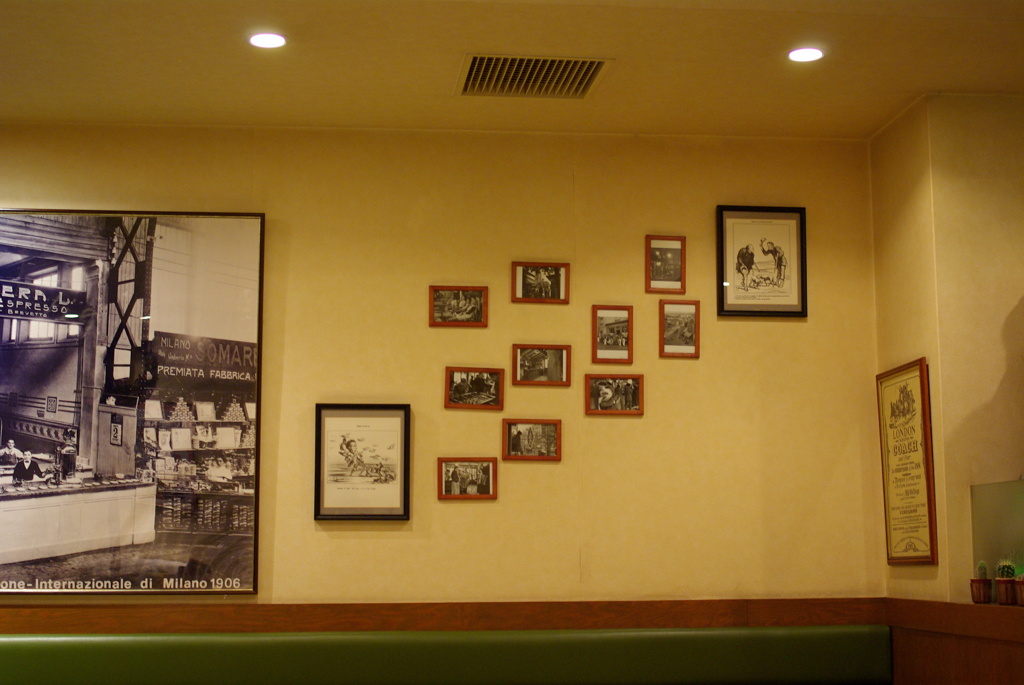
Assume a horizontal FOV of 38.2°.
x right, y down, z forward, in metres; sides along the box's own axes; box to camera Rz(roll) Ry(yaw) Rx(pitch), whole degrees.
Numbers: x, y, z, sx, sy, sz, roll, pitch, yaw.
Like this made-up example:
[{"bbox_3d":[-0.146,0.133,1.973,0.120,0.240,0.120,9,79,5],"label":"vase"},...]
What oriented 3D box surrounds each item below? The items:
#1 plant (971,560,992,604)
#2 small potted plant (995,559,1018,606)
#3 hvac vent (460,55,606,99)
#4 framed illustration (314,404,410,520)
[{"bbox_3d":[1.243,0.635,3.917,0.057,0.111,0.057,1,-8,-6],"label":"plant"},{"bbox_3d":[1.266,0.614,3.787,0.055,0.113,0.055,1,-8,-6],"label":"small potted plant"},{"bbox_3d":[0.052,-0.711,3.994,0.367,0.025,0.344,1,-8,-6],"label":"hvac vent"},{"bbox_3d":[-0.433,0.348,4.291,0.274,0.337,0.022,1,-8,-6],"label":"framed illustration"}]

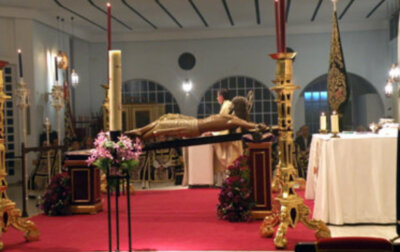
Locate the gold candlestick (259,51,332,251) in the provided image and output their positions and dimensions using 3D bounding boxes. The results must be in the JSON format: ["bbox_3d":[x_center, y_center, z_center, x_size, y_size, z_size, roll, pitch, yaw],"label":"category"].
[{"bbox_3d":[0.861,0.216,6.120,0.640,1.760,0.600,-1,0,7],"label":"gold candlestick"}]

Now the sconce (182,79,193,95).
[{"bbox_3d":[-0.288,-0.912,14.900,0.230,0.370,0.240,-1,0,7],"label":"sconce"}]

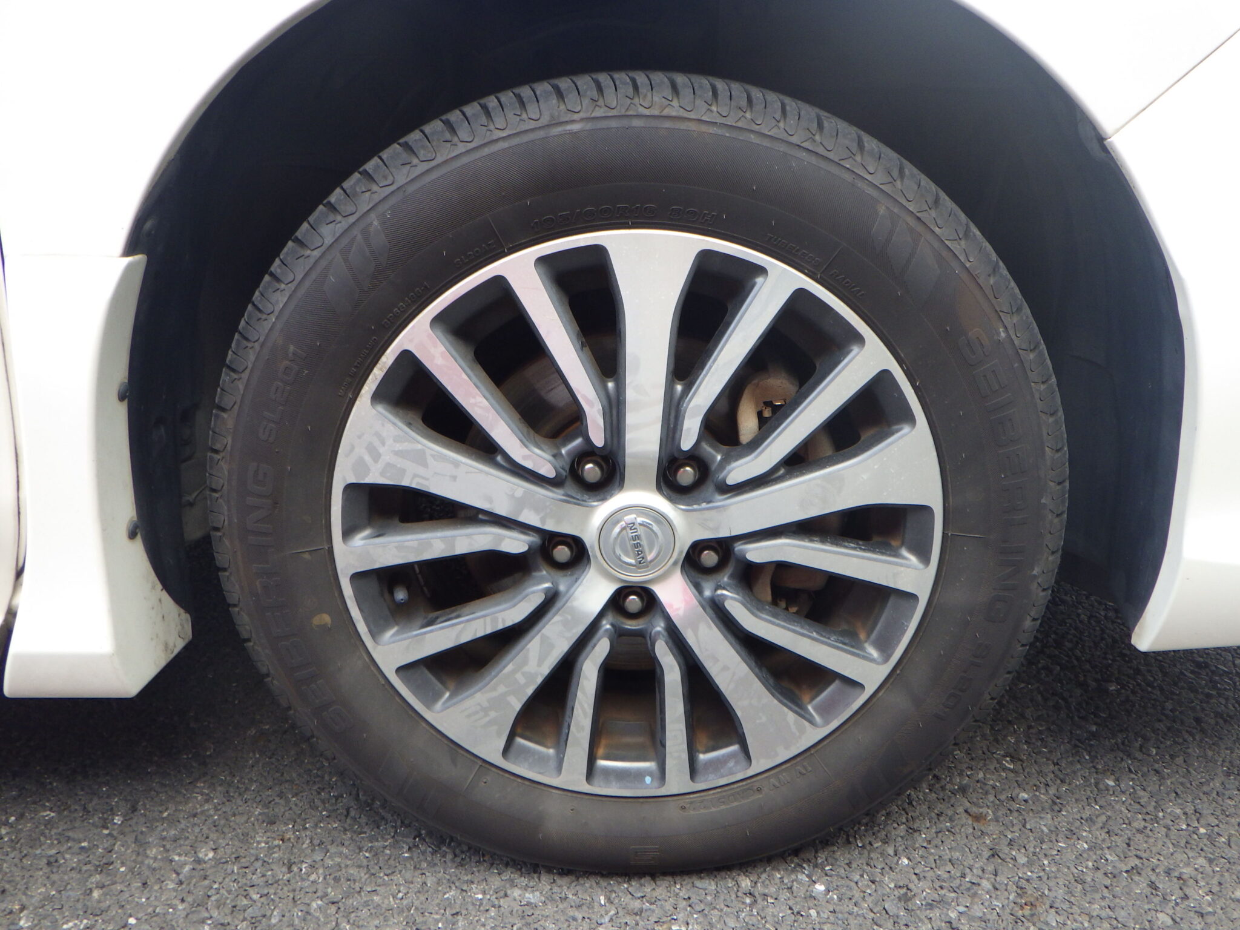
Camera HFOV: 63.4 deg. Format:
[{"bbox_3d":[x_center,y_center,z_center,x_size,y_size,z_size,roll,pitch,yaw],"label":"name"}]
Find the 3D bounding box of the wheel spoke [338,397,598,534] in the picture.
[{"bbox_3d":[-0.105,0.008,0.716,0.180,0.066,0.038,19,17,-7],"label":"wheel spoke"}]

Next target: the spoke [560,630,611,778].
[{"bbox_3d":[-0.027,0.182,0.774,0.024,0.133,0.032,9,19,-3],"label":"spoke"}]

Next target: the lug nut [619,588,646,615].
[{"bbox_3d":[0.010,0.101,0.763,0.021,0.021,0.024,0,19,0],"label":"lug nut"}]

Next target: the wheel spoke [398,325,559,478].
[{"bbox_3d":[-0.089,-0.041,0.698,0.026,0.137,0.032,-41,14,13],"label":"wheel spoke"}]

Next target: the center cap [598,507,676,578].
[{"bbox_3d":[0.012,0.054,0.725,0.056,0.056,0.014,-15,18,5],"label":"center cap"}]

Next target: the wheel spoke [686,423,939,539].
[{"bbox_3d":[0.134,0.016,0.720,0.178,0.066,0.038,-15,18,5],"label":"wheel spoke"}]

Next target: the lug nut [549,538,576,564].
[{"bbox_3d":[-0.042,0.062,0.749,0.021,0.021,0.024,0,19,0],"label":"lug nut"}]

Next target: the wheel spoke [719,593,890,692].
[{"bbox_3d":[0.131,0.131,0.756,0.140,0.033,0.032,23,17,-7],"label":"wheel spoke"}]

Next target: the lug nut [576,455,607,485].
[{"bbox_3d":[-0.019,0.002,0.733,0.022,0.022,0.025,0,19,0],"label":"lug nut"}]

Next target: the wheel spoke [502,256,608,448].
[{"bbox_3d":[-0.041,-0.075,0.687,0.029,0.143,0.035,-22,17,7],"label":"wheel spoke"}]

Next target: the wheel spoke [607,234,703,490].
[{"bbox_3d":[0.020,-0.072,0.689,0.061,0.172,0.036,2,19,0],"label":"wheel spoke"}]

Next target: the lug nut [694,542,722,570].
[{"bbox_3d":[0.066,0.066,0.751,0.021,0.021,0.024,0,19,0],"label":"lug nut"}]

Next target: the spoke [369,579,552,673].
[{"bbox_3d":[-0.114,0.120,0.753,0.141,0.028,0.032,-20,18,7],"label":"spoke"}]

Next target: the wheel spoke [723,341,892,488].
[{"bbox_3d":[0.127,-0.031,0.701,0.030,0.141,0.032,40,14,-12],"label":"wheel spoke"}]

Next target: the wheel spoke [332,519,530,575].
[{"bbox_3d":[-0.132,0.058,0.732,0.143,0.030,0.035,-3,19,1],"label":"wheel spoke"}]

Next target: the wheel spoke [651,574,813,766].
[{"bbox_3d":[0.081,0.151,0.765,0.066,0.178,0.038,-33,16,10],"label":"wheel spoke"}]

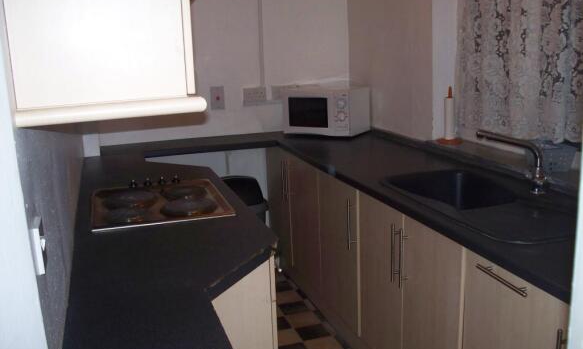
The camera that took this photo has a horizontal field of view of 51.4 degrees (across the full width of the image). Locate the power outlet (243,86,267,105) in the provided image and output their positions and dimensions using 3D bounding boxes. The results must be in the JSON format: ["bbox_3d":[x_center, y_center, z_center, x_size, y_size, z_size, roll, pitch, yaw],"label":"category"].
[{"bbox_3d":[-0.234,-0.510,3.890,0.146,0.090,0.026,-6,13,-17],"label":"power outlet"}]

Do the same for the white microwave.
[{"bbox_3d":[0.226,-0.401,3.829,0.460,0.266,0.305,5,14,29],"label":"white microwave"}]

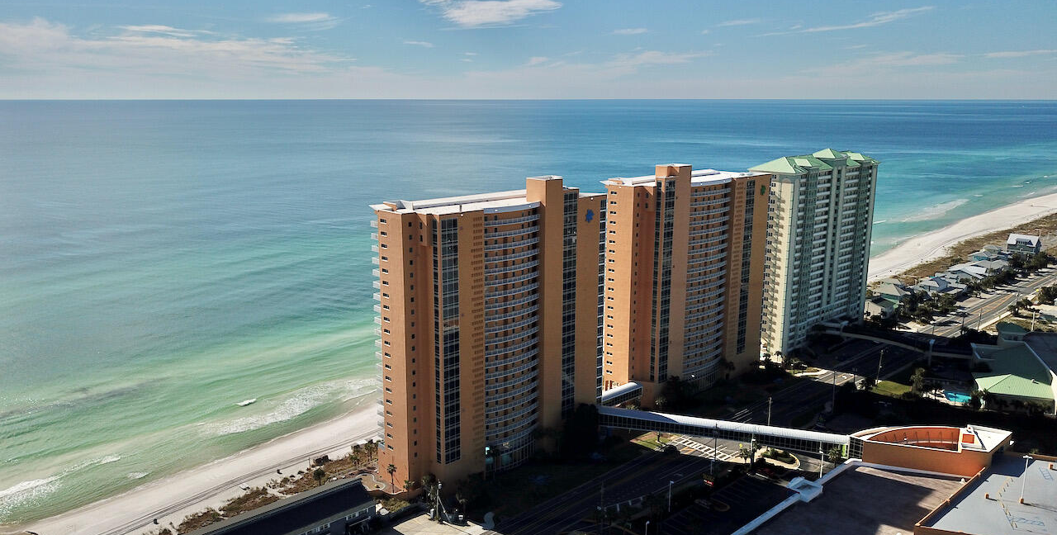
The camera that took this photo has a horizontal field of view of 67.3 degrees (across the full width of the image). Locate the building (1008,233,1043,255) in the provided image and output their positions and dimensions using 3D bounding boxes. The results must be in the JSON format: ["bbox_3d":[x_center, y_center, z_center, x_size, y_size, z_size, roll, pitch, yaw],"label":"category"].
[{"bbox_3d":[310.272,-14.408,497.284,10.460,11.370,15.610,-11,16,-41],"label":"building"}]

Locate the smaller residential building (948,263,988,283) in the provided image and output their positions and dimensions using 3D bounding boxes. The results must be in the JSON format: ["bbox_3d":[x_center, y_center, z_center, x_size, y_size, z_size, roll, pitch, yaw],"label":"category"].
[{"bbox_3d":[232.927,4.134,419.732,13.500,7.800,15.500,-11,16,-41],"label":"smaller residential building"}]

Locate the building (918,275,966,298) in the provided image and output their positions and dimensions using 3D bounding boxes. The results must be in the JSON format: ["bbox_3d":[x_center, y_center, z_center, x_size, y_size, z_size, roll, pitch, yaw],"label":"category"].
[{"bbox_3d":[211.500,9.731,405.719,14.000,7.500,18.000,-11,16,-41],"label":"building"}]

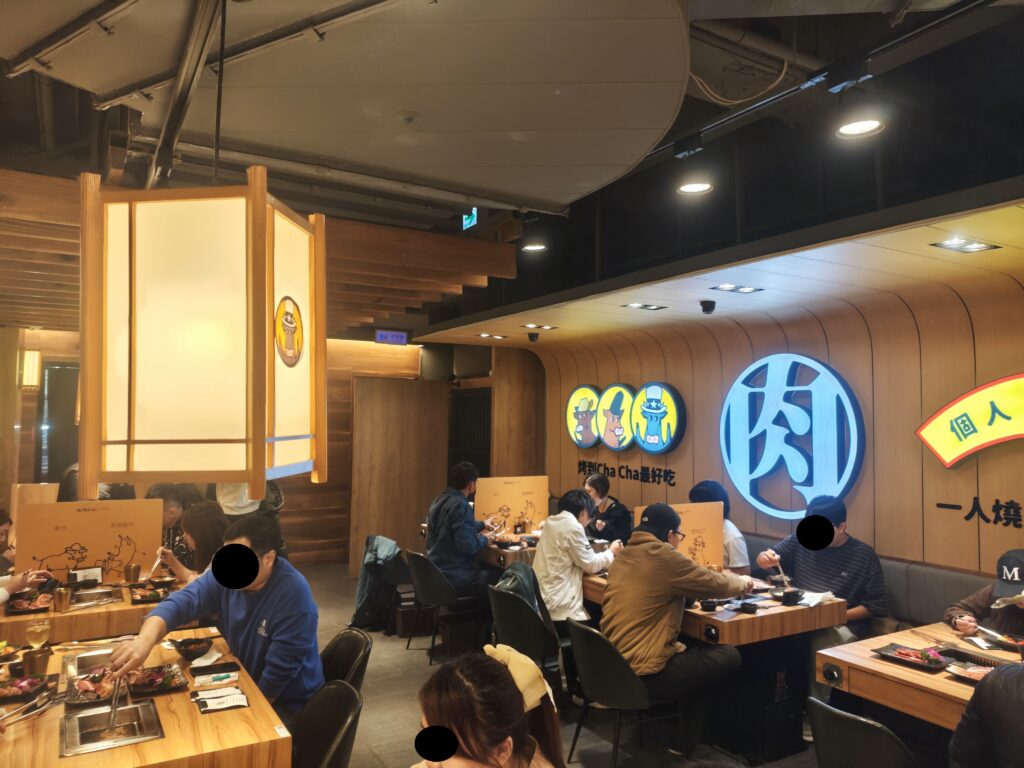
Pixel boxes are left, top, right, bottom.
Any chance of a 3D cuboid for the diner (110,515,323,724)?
[{"bbox_3d":[-1.082,1.158,2.684,0.770,1.290,0.640,3,-4,-31],"label":"diner"}]

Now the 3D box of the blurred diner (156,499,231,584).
[{"bbox_3d":[-1.725,1.252,3.928,0.560,1.220,0.500,3,-4,-31],"label":"blurred diner"}]

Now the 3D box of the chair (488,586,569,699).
[{"bbox_3d":[0.193,1.503,3.895,0.550,0.770,0.500,3,-4,-31],"label":"chair"}]

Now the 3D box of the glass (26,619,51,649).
[{"bbox_3d":[-1.779,0.962,2.672,0.085,0.160,0.085,3,-4,-31],"label":"glass"}]

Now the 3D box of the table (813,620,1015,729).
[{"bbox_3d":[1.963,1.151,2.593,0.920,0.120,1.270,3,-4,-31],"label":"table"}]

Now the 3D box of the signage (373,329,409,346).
[{"bbox_3d":[-1.200,-0.456,6.991,0.340,0.170,0.060,3,-4,-31],"label":"signage"}]

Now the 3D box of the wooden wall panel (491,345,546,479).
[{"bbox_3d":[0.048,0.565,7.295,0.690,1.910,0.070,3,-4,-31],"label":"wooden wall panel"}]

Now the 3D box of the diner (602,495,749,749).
[{"bbox_3d":[0.781,1.233,3.562,0.850,1.290,0.540,3,-4,-31],"label":"diner"}]

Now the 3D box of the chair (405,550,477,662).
[{"bbox_3d":[-0.495,1.562,5.160,0.540,0.770,0.500,3,-4,-31],"label":"chair"}]

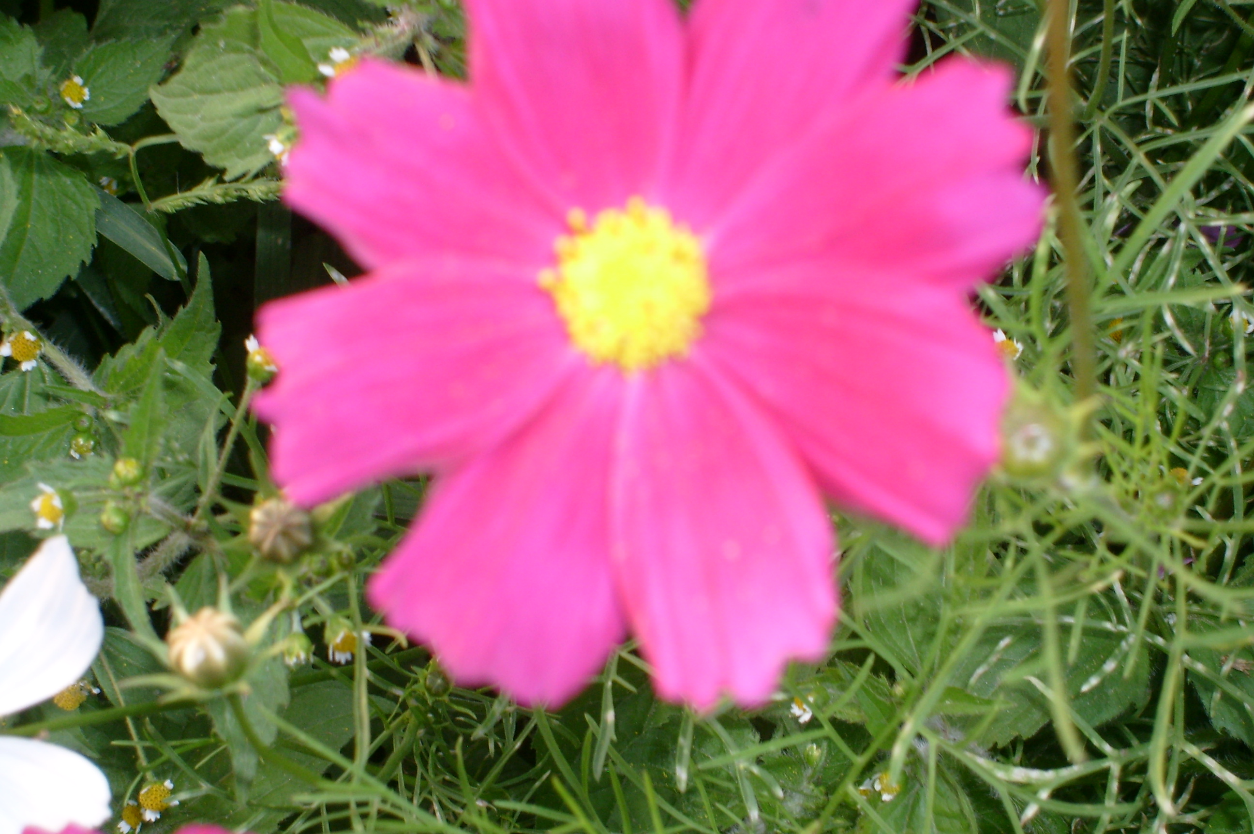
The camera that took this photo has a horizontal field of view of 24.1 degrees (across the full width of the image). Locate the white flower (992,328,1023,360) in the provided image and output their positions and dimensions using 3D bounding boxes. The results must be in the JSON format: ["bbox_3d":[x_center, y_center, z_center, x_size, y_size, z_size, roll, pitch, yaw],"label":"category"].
[{"bbox_3d":[0.054,-0.010,0.415,0.005,0.003,0.005,0,69,-13],"label":"white flower"}]

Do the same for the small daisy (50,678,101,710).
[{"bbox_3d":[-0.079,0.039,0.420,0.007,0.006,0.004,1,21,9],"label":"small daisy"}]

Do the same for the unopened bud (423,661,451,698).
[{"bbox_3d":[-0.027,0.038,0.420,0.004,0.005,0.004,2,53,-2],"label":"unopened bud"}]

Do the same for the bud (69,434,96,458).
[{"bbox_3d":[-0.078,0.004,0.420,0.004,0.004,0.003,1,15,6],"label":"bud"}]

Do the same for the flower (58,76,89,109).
[{"bbox_3d":[-0.095,-0.056,0.505,0.006,0.004,0.006,2,78,-6],"label":"flower"}]

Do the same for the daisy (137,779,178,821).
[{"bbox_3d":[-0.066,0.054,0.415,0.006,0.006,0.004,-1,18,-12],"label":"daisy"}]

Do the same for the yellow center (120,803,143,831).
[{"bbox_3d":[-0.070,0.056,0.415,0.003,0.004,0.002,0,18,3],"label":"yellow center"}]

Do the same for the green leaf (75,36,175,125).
[{"bbox_3d":[-0.088,-0.059,0.510,0.024,0.004,0.014,-38,75,-20],"label":"green leaf"}]

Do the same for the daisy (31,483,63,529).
[{"bbox_3d":[-0.081,0.013,0.410,0.005,0.006,0.003,0,6,30],"label":"daisy"}]

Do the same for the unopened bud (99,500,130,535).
[{"bbox_3d":[-0.072,0.014,0.410,0.004,0.004,0.004,0,15,12],"label":"unopened bud"}]

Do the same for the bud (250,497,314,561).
[{"bbox_3d":[-0.041,0.013,0.345,0.007,0.007,0.007,0,9,3],"label":"bud"}]

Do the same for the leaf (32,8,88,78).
[{"bbox_3d":[-0.101,-0.066,0.525,0.011,0.003,0.015,0,66,0],"label":"leaf"}]

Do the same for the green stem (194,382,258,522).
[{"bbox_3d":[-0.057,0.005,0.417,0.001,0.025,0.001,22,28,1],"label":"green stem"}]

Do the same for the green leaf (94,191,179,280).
[{"bbox_3d":[-0.091,-0.034,0.540,0.026,0.004,0.009,43,69,12],"label":"green leaf"}]

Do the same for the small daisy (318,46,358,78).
[{"bbox_3d":[-0.047,-0.057,0.480,0.007,0.004,0.007,-2,69,6],"label":"small daisy"}]

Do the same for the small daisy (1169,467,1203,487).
[{"bbox_3d":[0.099,0.011,0.520,0.006,0.004,0.006,0,66,0],"label":"small daisy"}]

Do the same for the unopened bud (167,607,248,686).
[{"bbox_3d":[-0.055,0.030,0.385,0.011,0.011,0.011,-3,63,8],"label":"unopened bud"}]

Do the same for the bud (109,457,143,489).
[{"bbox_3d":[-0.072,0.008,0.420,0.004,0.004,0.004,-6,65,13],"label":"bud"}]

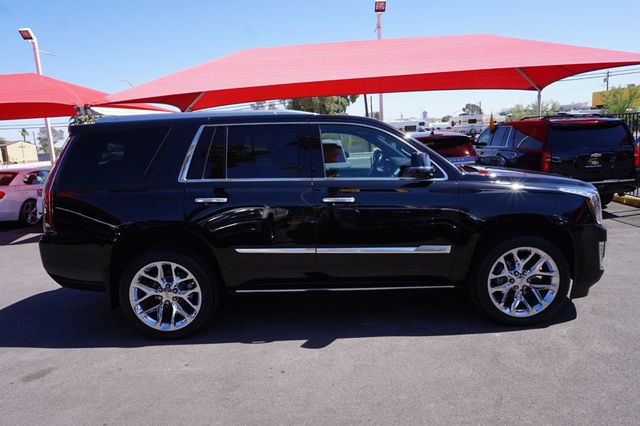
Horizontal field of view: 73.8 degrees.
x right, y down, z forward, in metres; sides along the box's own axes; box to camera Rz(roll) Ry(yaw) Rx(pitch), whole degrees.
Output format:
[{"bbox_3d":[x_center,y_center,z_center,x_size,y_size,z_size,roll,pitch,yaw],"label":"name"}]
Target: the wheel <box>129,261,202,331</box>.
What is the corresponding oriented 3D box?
[{"bbox_3d":[-1.299,0.701,3.596,0.600,0.600,0.220,-3,9,0],"label":"wheel"}]

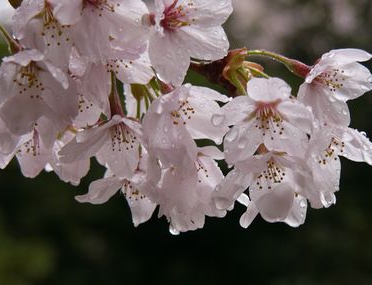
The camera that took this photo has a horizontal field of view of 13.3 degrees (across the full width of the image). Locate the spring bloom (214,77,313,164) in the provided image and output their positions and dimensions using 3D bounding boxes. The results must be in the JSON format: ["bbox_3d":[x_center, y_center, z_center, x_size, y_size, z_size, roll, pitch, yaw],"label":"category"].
[{"bbox_3d":[0.027,-0.007,0.550,0.034,0.032,0.020,0,30,0],"label":"spring bloom"}]

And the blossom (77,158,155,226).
[{"bbox_3d":[-0.024,0.018,0.560,0.033,0.021,0.031,0,-49,0],"label":"blossom"}]

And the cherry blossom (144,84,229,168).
[{"bbox_3d":[0.000,-0.005,0.545,0.034,0.032,0.021,0,30,-28],"label":"cherry blossom"}]

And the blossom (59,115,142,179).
[{"bbox_3d":[-0.028,0.001,0.555,0.034,0.021,0.032,0,-45,2],"label":"blossom"}]

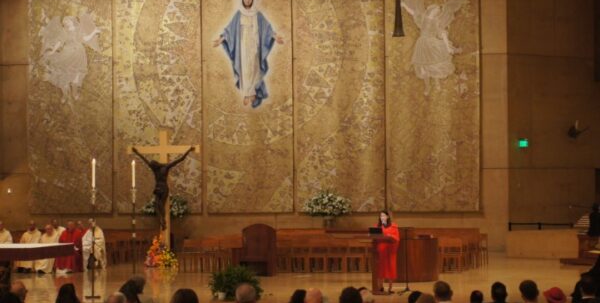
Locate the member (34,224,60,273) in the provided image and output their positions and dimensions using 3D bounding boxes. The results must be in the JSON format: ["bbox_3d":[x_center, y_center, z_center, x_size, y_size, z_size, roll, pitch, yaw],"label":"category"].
[{"bbox_3d":[-6.817,2.643,47.300,0.620,1.310,0.800,-1,-2,16],"label":"member"}]

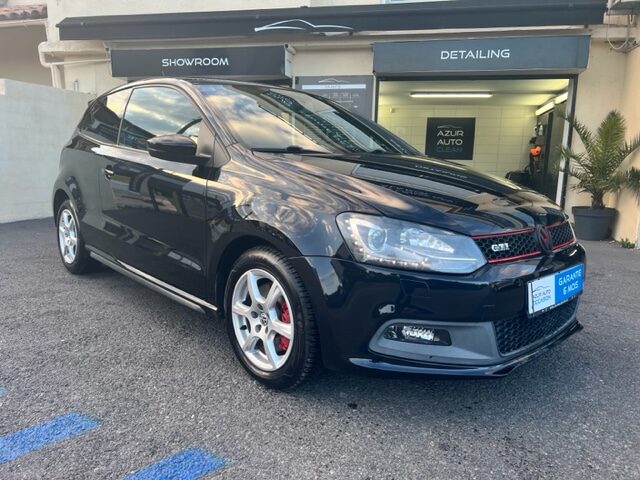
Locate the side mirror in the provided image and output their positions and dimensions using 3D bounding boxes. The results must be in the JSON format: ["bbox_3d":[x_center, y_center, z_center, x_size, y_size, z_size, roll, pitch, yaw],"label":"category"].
[{"bbox_3d":[-0.662,-0.422,2.242,0.210,0.135,0.170,-7,13,-43],"label":"side mirror"}]

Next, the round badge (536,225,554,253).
[{"bbox_3d":[0.880,-0.004,1.903,0.116,0.116,0.028,-7,-7,-43],"label":"round badge"}]

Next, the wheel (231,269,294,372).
[{"bbox_3d":[-0.187,0.317,1.982,0.150,0.418,0.418,-7,13,-43],"label":"wheel"}]

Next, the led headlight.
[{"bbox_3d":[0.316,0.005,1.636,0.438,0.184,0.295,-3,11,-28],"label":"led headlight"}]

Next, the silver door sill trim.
[{"bbox_3d":[-1.068,0.198,2.829,0.050,0.078,1.690,-7,13,-43],"label":"silver door sill trim"}]

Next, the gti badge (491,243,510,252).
[{"bbox_3d":[0.641,0.023,1.699,0.104,0.035,0.014,-4,-7,-33],"label":"gti badge"}]

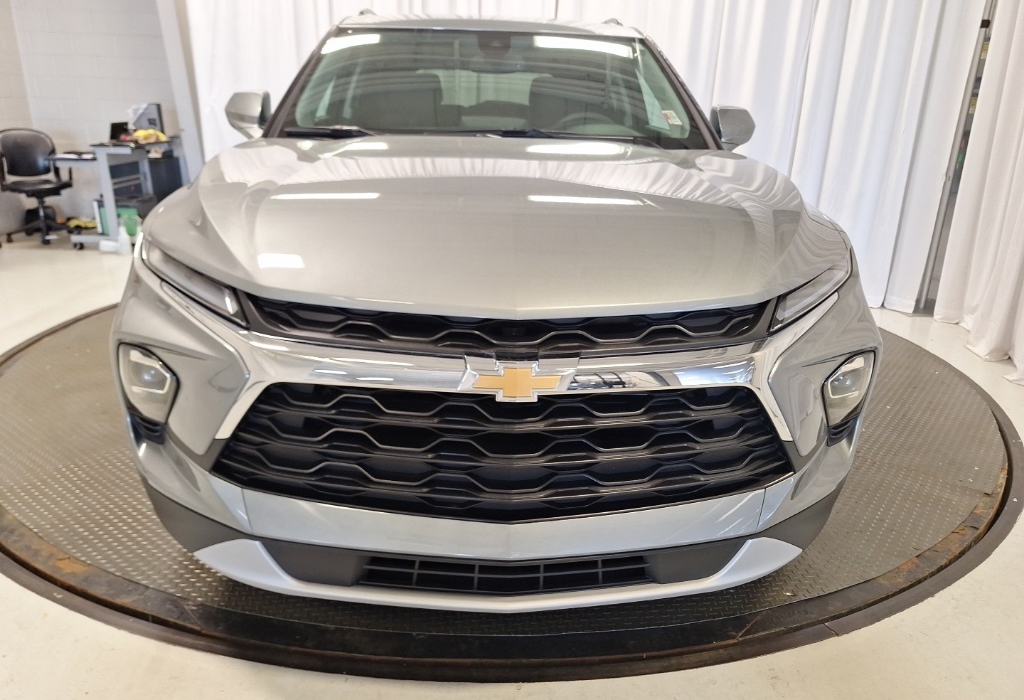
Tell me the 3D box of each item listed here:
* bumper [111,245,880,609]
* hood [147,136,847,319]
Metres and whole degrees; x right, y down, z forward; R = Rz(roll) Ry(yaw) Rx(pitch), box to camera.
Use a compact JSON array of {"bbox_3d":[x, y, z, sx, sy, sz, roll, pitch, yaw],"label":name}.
[{"bbox_3d":[-0.009,0.156,1.557,1.860,0.710,0.600,0,19,-3],"label":"bumper"},{"bbox_3d":[-0.018,-0.400,1.789,1.700,0.300,1.280,0,19,-3],"label":"hood"}]

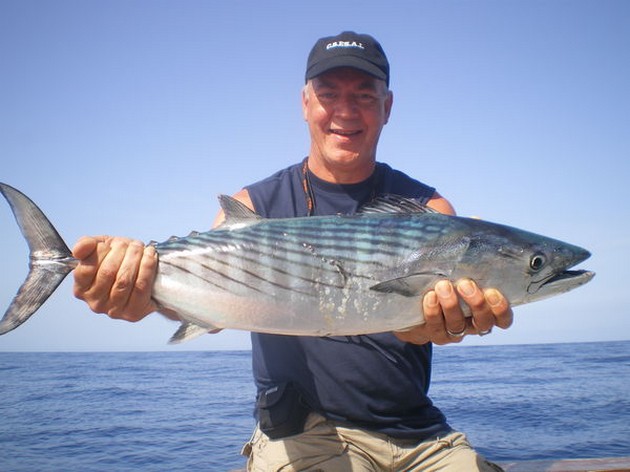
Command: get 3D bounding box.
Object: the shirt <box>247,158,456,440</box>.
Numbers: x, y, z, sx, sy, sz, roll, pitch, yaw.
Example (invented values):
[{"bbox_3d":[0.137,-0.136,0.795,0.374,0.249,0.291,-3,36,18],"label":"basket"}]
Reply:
[{"bbox_3d":[0.066,0.128,1.300,0.420,0.580,0.290,-1,-10,2],"label":"shirt"}]

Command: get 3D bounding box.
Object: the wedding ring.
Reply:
[{"bbox_3d":[0.158,0.107,0.735,0.022,0.004,0.022,-9,30,5],"label":"wedding ring"}]

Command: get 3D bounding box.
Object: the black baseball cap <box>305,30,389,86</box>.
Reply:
[{"bbox_3d":[0.060,-0.330,1.240,0.168,0.130,0.255,3,10,5],"label":"black baseball cap"}]

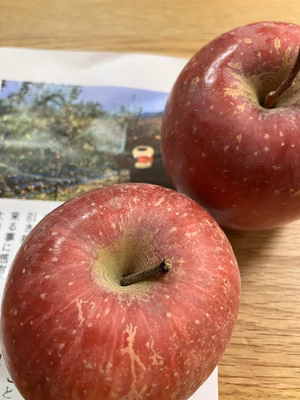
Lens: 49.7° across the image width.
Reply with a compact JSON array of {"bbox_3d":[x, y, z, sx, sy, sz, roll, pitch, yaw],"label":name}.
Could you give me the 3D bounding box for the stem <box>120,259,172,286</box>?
[{"bbox_3d":[-0.002,0.024,0.104,0.018,0.003,0.003,-24,78,18],"label":"stem"}]

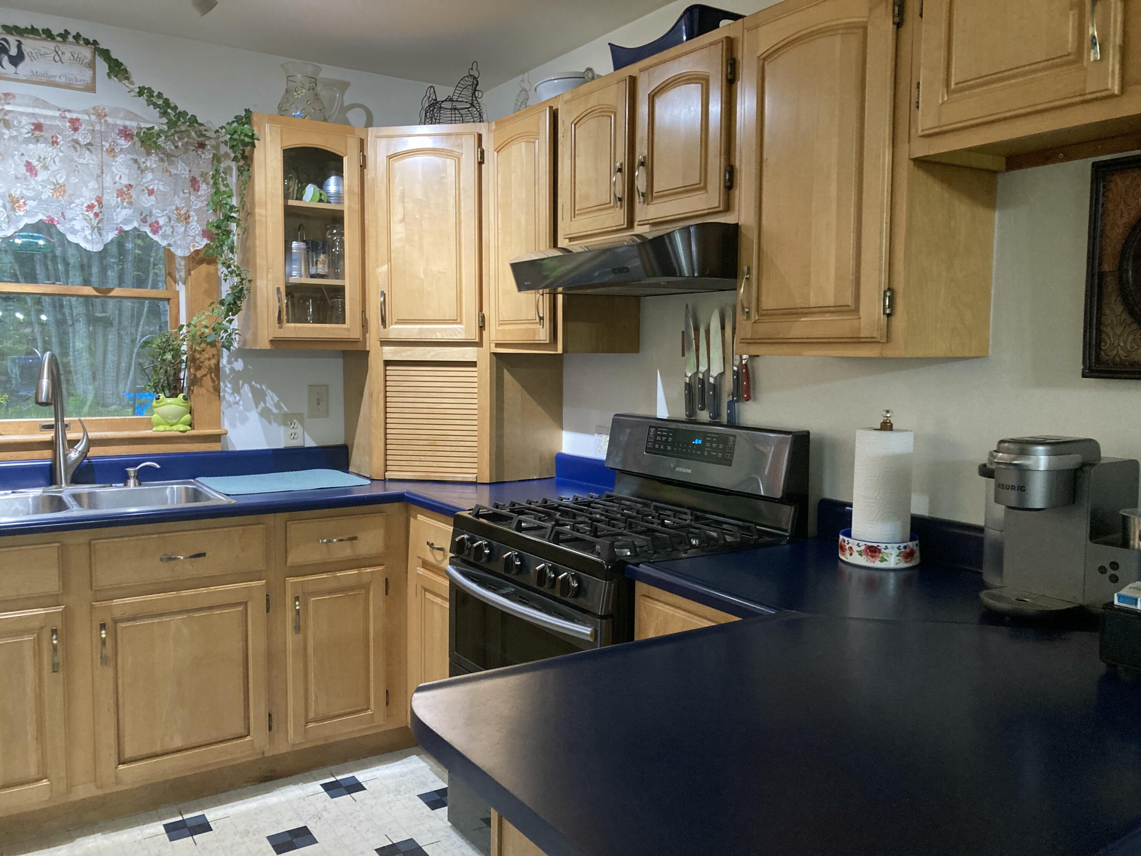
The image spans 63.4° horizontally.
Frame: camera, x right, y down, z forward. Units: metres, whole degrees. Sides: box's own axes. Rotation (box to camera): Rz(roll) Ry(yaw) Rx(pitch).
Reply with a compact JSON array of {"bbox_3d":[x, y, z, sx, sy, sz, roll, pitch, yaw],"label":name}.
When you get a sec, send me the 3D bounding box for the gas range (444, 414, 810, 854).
[{"bbox_3d":[0.108,0.586,2.485,0.695,1.185,0.757,-3,6,-33],"label":"gas range"}]

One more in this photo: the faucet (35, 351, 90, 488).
[{"bbox_3d":[-1.570,-0.014,2.859,0.117,0.431,0.248,-1,5,-19],"label":"faucet"}]

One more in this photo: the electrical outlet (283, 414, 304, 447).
[{"bbox_3d":[-1.038,0.009,3.462,0.075,0.121,0.012,-3,6,-33],"label":"electrical outlet"}]

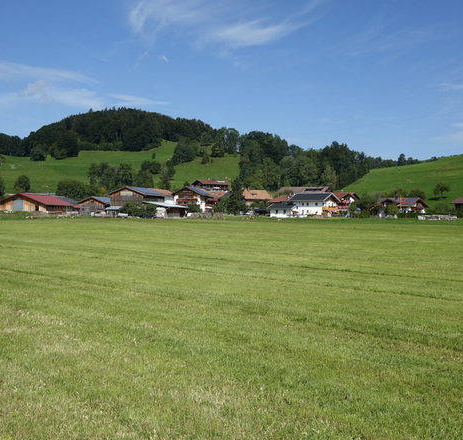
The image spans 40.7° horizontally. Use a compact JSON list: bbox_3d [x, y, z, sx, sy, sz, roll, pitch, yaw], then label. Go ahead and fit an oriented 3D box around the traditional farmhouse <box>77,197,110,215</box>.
[{"bbox_3d":[-47.700,-5.100,225.000,10.840,6.600,12.000,0,1,11],"label":"traditional farmhouse"}]

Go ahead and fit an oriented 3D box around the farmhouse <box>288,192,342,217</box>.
[{"bbox_3d":[30.730,-5.470,232.000,9.680,9.070,17.420,-1,1,-42],"label":"farmhouse"}]

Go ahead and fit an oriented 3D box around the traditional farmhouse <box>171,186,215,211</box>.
[{"bbox_3d":[-13.910,-7.340,232.000,11.500,10.230,15.680,0,1,16],"label":"traditional farmhouse"}]

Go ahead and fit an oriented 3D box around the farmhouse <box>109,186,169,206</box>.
[{"bbox_3d":[-34.620,-7.160,232.000,14.150,10.600,20.840,0,1,14],"label":"farmhouse"}]

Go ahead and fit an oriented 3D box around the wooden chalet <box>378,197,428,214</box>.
[{"bbox_3d":[67.640,-5.010,245.000,10.760,7.260,16.400,0,1,-33],"label":"wooden chalet"}]

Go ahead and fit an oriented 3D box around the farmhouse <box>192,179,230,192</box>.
[{"bbox_3d":[-10.420,-16.400,325.000,16.770,8.870,11.480,0,1,-34],"label":"farmhouse"}]

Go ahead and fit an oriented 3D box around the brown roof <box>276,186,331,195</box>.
[{"bbox_3d":[31.750,-12.590,270.000,20.530,3.550,13.930,0,1,29],"label":"brown roof"}]

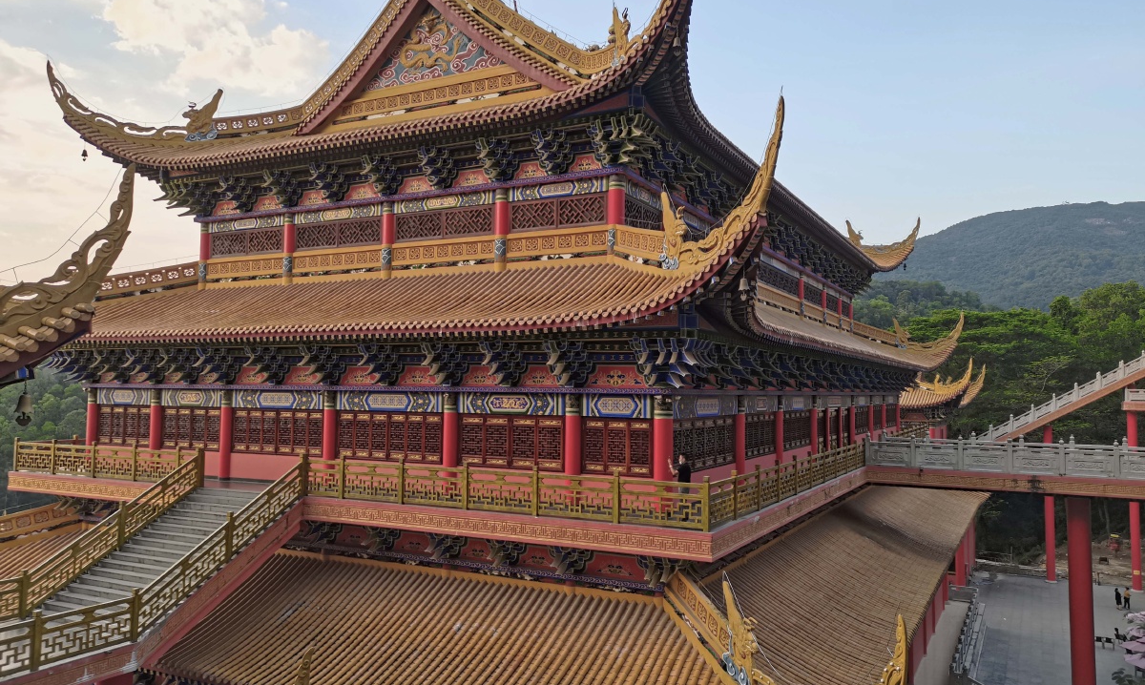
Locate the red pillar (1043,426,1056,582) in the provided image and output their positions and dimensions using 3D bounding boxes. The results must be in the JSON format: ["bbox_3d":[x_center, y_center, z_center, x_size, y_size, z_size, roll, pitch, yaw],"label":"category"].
[{"bbox_3d":[41.752,14.106,75.397,0.860,13.552,0.860,-1,-4,28],"label":"red pillar"}]

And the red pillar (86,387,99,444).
[{"bbox_3d":[-19.113,3.419,34.334,0.460,3.137,0.460,-1,-4,28],"label":"red pillar"}]

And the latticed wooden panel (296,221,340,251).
[{"bbox_3d":[-9.632,-3.971,32.416,2.142,1.061,0.120,-1,-4,28],"label":"latticed wooden panel"}]

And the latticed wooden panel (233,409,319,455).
[{"bbox_3d":[-10.282,3.100,29.718,4.274,1.566,0.120,-1,-4,28],"label":"latticed wooden panel"}]

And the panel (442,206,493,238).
[{"bbox_3d":[-3.587,-4.134,29.622,2.085,0.965,0.120,-1,-4,28],"label":"panel"}]

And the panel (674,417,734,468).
[{"bbox_3d":[4.061,2.987,25.753,0.120,1.573,6.489,-1,-4,28],"label":"panel"}]

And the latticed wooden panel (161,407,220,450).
[{"bbox_3d":[-13.905,3.157,31.445,3.381,1.529,0.098,-1,-4,28],"label":"latticed wooden panel"}]

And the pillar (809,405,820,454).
[{"bbox_3d":[10.735,3.935,38.466,0.460,3.067,0.460,-1,-4,28],"label":"pillar"}]

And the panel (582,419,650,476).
[{"bbox_3d":[1.216,2.812,23.241,2.132,1.573,0.120,-1,-4,28],"label":"panel"}]

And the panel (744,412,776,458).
[{"bbox_3d":[6.760,3.324,31.044,0.098,1.568,4.410,-1,-4,28],"label":"panel"}]

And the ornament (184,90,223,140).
[{"bbox_3d":[-15.442,-9.488,35.849,1.568,2.332,0.490,2,-3,-17],"label":"ornament"}]

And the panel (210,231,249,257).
[{"bbox_3d":[-14.105,-3.957,35.069,2.205,1.039,0.098,-1,-4,28],"label":"panel"}]

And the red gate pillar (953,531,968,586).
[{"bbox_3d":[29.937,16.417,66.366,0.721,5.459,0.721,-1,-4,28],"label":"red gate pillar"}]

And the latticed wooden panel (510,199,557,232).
[{"bbox_3d":[-1.296,-4.138,28.237,1.882,1.019,0.098,-1,-4,28],"label":"latticed wooden panel"}]

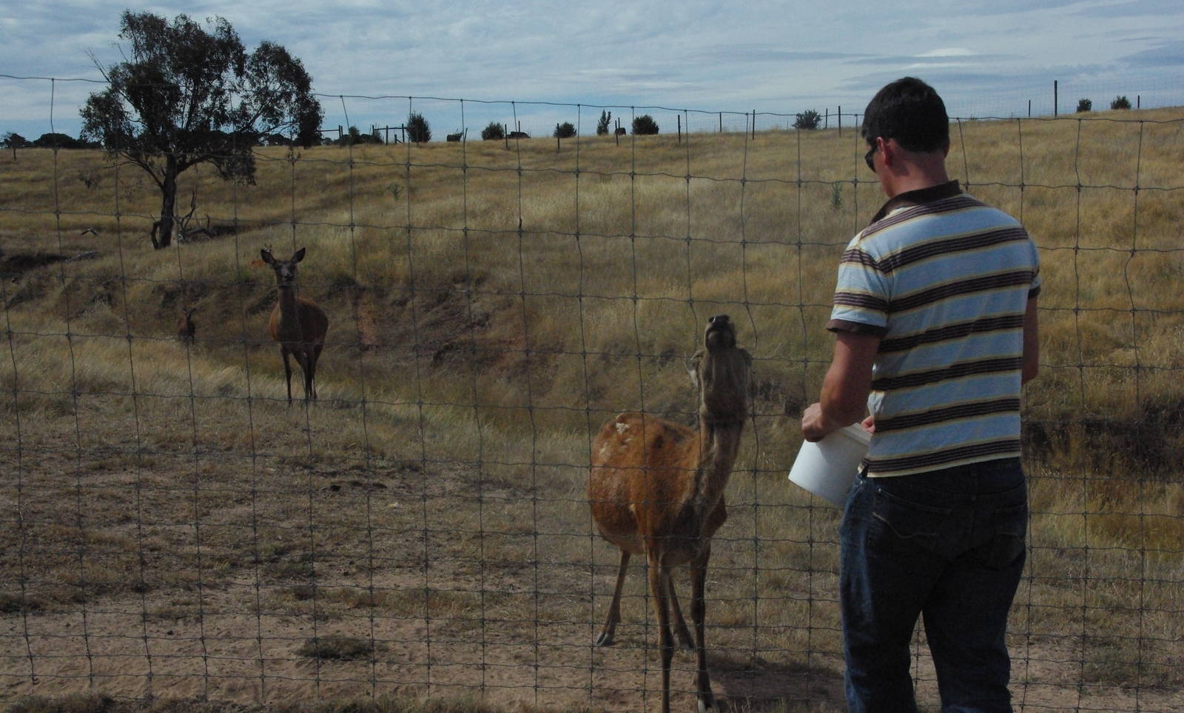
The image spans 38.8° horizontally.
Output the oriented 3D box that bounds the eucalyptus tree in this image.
[{"bbox_3d":[-10.471,-6.097,45.000,6.200,6.200,5.700,0,5,0],"label":"eucalyptus tree"}]

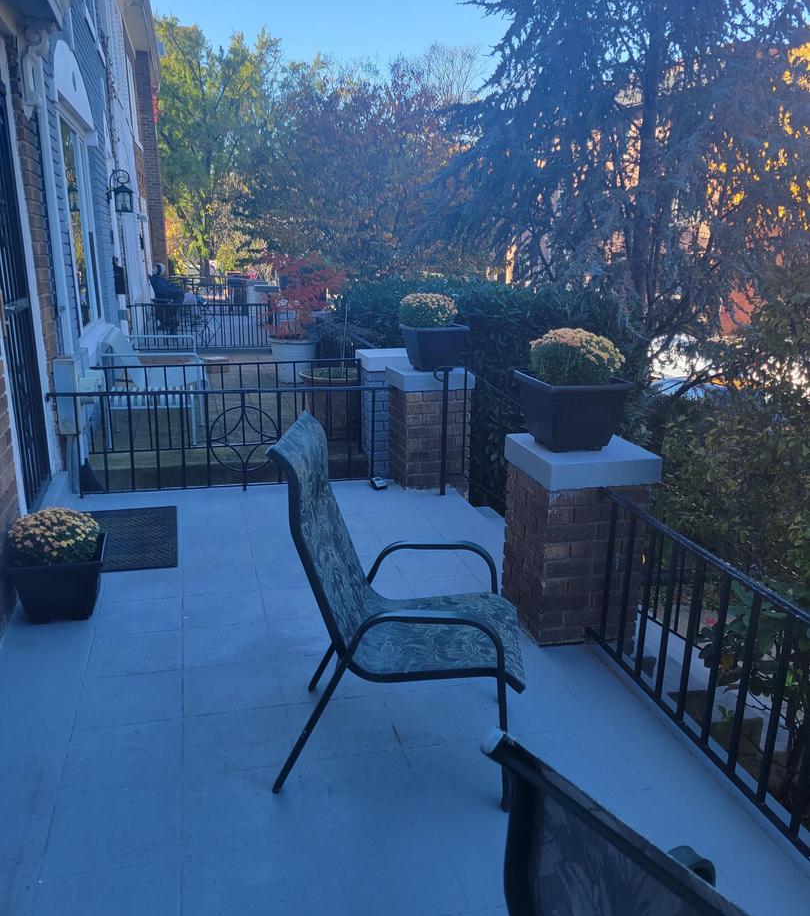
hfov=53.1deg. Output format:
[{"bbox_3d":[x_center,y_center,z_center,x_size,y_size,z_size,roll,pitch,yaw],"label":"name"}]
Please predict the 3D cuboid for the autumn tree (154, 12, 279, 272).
[{"bbox_3d":[-7.122,-11.299,31.284,5.400,9.809,5.400,-4,16,-14],"label":"autumn tree"}]

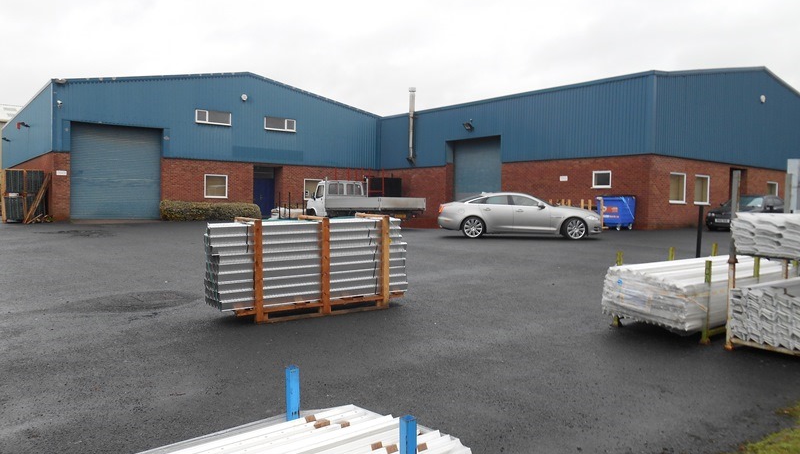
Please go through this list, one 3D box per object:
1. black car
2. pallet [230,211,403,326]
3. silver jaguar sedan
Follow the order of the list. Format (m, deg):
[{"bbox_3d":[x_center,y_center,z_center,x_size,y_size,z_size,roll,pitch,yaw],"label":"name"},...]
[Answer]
[{"bbox_3d":[14.000,-0.525,23.750,4.600,1.430,1.820,-1,3,-36],"label":"black car"},{"bbox_3d":[-1.091,0.466,7.693,2.209,1.183,0.771,-3,5,-31],"label":"pallet"},{"bbox_3d":[3.680,-0.360,18.700,5.120,1.450,1.930,1,2,3],"label":"silver jaguar sedan"}]

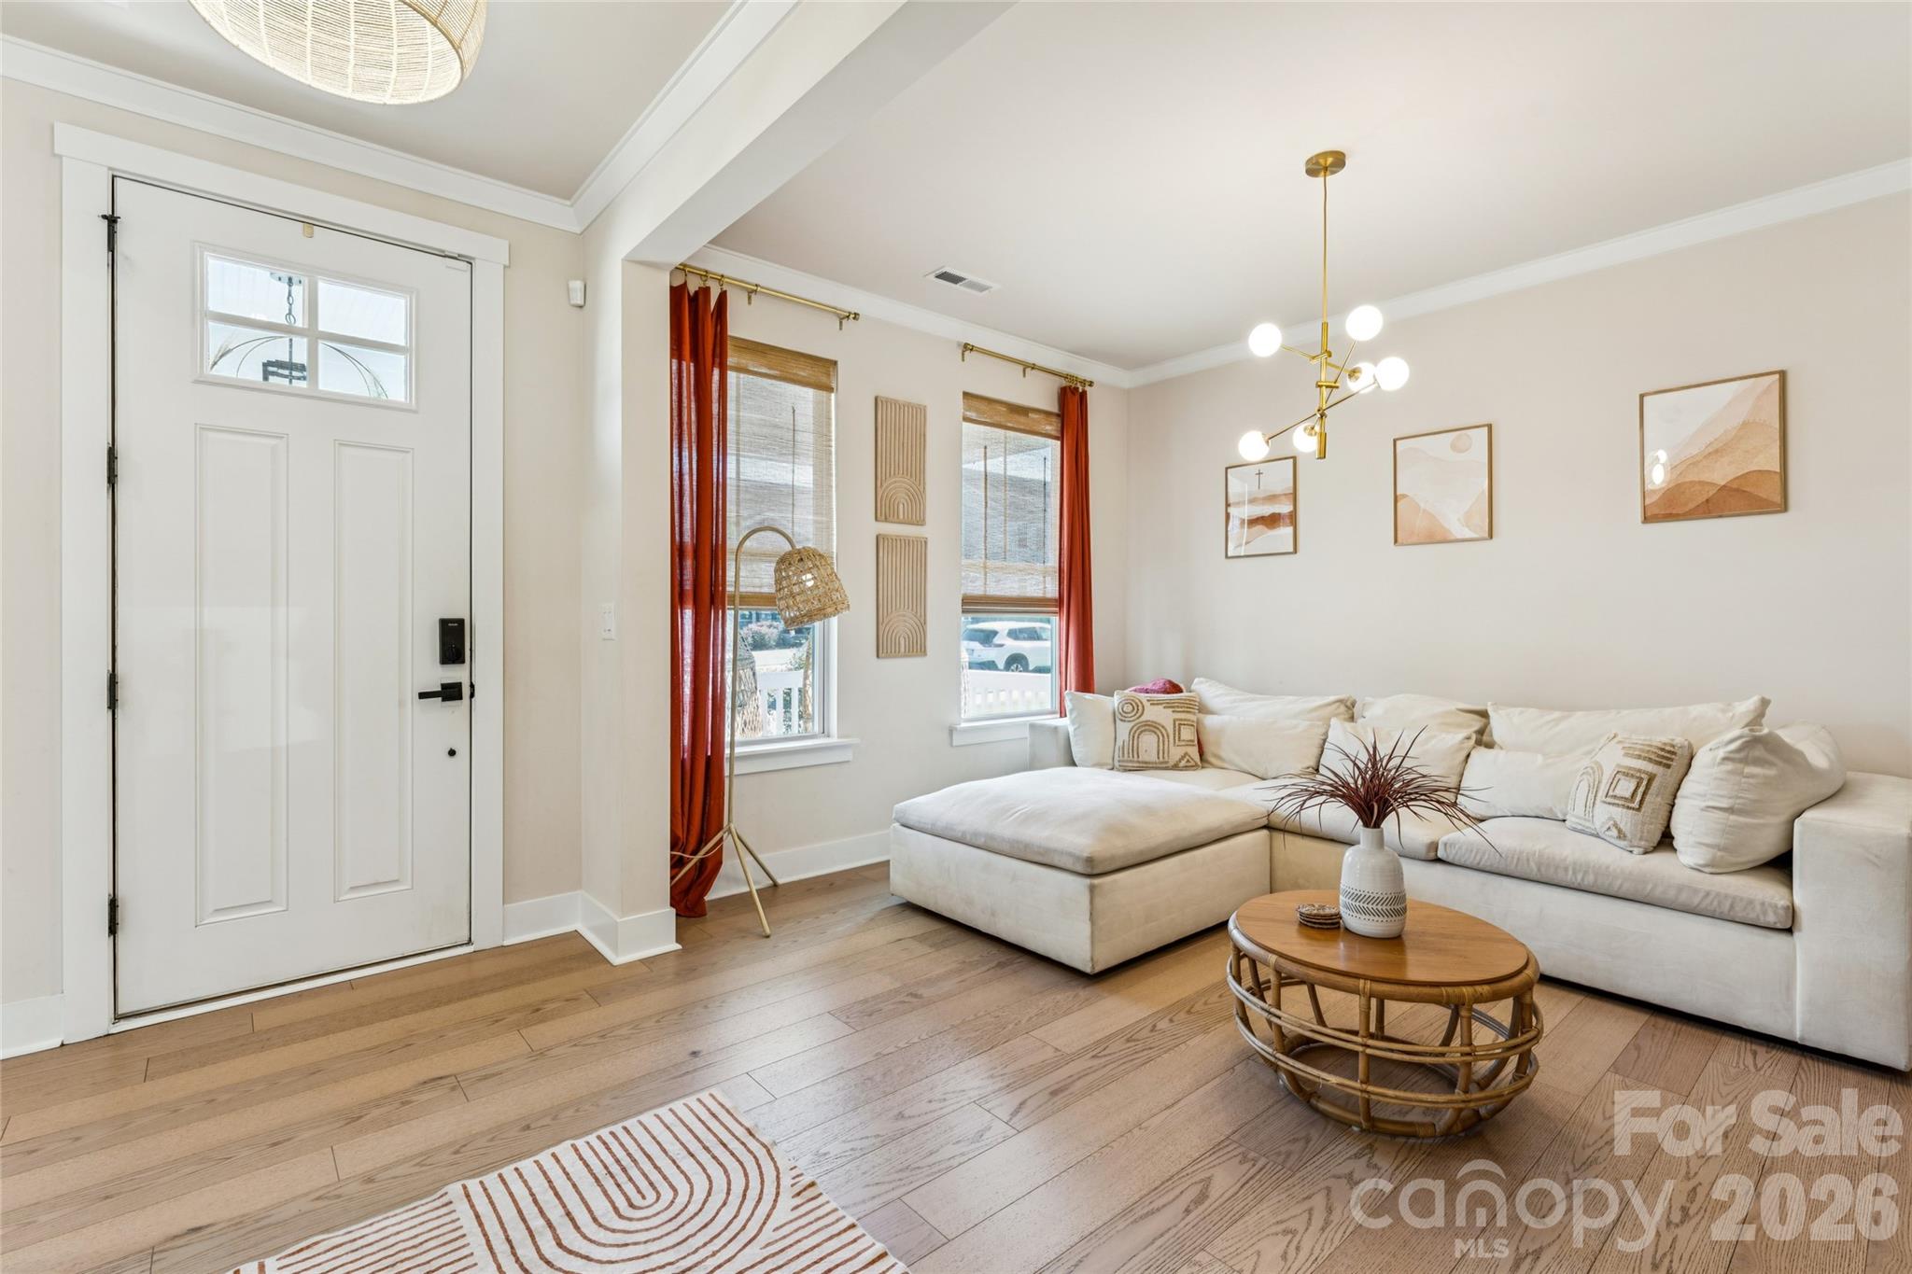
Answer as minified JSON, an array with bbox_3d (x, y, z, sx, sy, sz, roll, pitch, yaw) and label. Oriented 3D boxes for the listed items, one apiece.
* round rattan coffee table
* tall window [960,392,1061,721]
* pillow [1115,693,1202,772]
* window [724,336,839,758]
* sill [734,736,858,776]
[{"bbox_3d":[1.061,0.947,2.166,0.704,0.402,0.704,0,1,0],"label":"round rattan coffee table"},{"bbox_3d":[0.325,-0.414,4.838,0.860,1.775,0.110,0,1,-40],"label":"tall window"},{"bbox_3d":[1.115,0.525,4.700,0.470,0.460,0.150,0,-21,5],"label":"pillow"},{"bbox_3d":[-0.925,-0.408,3.775,0.860,1.775,0.110,0,1,-40],"label":"window"},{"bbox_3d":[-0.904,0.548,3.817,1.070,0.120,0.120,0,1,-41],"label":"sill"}]

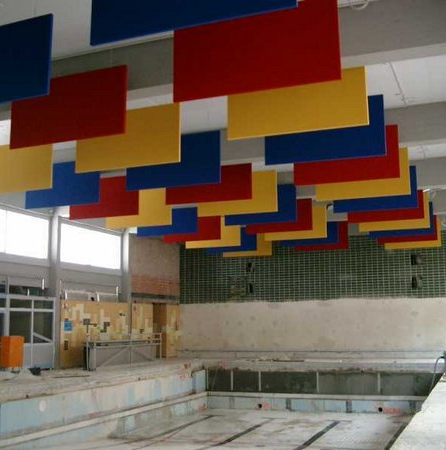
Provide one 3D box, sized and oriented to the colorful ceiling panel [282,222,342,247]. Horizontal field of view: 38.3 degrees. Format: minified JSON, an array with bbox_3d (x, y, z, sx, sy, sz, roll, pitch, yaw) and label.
[{"bbox_3d":[3.579,0.239,26.663,2.425,1.198,0.050,-4,-9,22],"label":"colorful ceiling panel"}]

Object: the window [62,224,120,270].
[{"bbox_3d":[-5.334,0.955,26.397,0.120,1.520,4.402,-4,-9,22],"label":"window"}]

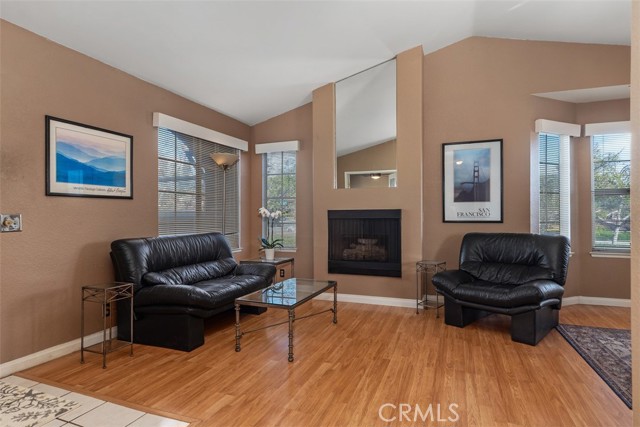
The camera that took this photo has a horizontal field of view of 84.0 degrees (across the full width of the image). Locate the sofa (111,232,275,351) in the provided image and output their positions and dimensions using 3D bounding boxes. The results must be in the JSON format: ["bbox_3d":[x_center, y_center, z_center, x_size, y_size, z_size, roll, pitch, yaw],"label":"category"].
[{"bbox_3d":[-1.131,0.674,3.622,0.963,0.907,1.635,0,0,22],"label":"sofa"}]

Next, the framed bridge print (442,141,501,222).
[{"bbox_3d":[1.788,-0.364,4.176,0.655,0.958,0.028,0,0,22],"label":"framed bridge print"}]

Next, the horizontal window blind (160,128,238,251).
[{"bbox_3d":[-1.411,-0.198,4.375,0.056,1.400,1.422,0,0,22],"label":"horizontal window blind"}]

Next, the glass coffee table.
[{"bbox_3d":[-0.251,0.909,3.255,0.532,0.428,1.042,0,0,22],"label":"glass coffee table"}]

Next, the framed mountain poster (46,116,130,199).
[{"bbox_3d":[-1.910,-0.434,3.031,0.028,0.610,0.771,0,0,22],"label":"framed mountain poster"}]

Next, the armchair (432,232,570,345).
[{"bbox_3d":[1.792,0.660,3.523,0.963,0.907,1.120,0,0,-43],"label":"armchair"}]

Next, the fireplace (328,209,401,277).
[{"bbox_3d":[0.587,0.364,4.498,0.925,0.809,0.291,0,0,22],"label":"fireplace"}]

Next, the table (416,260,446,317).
[{"bbox_3d":[1.243,0.830,3.956,0.258,0.573,0.258,0,0,42],"label":"table"}]

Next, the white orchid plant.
[{"bbox_3d":[-0.684,0.208,4.854,0.291,0.594,0.246,0,0,22],"label":"white orchid plant"}]

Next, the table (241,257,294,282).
[{"bbox_3d":[-0.685,0.874,4.717,0.532,0.504,0.504,0,0,22],"label":"table"}]

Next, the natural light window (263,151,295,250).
[{"bbox_3d":[-0.581,-0.181,5.114,0.560,1.394,0.090,0,0,22],"label":"natural light window"}]

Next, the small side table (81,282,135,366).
[{"bbox_3d":[-1.633,0.843,2.741,0.269,0.573,0.269,0,0,22],"label":"small side table"}]

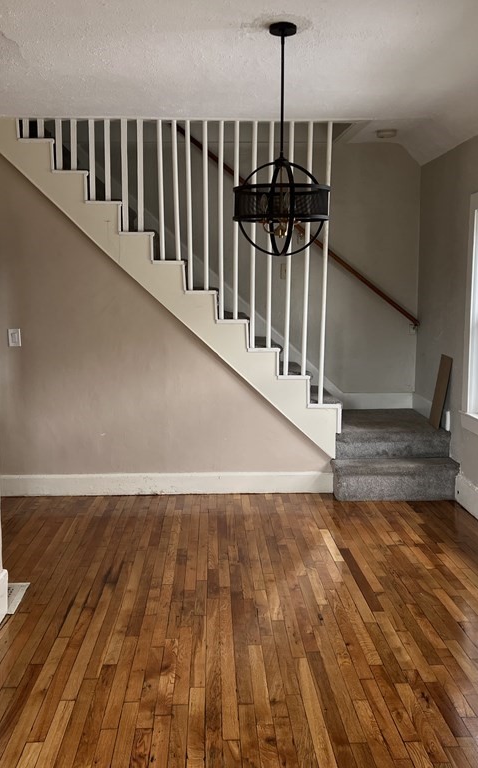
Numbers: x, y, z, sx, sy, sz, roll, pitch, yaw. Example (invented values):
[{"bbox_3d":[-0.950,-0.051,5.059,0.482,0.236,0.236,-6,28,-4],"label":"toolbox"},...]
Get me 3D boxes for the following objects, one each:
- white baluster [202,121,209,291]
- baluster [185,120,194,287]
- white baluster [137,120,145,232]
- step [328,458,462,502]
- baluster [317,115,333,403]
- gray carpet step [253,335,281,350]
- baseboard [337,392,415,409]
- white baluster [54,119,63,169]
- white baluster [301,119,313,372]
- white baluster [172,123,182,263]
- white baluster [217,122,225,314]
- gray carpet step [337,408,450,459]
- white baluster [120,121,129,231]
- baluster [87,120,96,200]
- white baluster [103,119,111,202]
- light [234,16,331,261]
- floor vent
[{"bbox_3d":[-0.228,-1.228,5.315,0.032,1.142,0.032,0,6,-2],"label":"white baluster"},{"bbox_3d":[-0.338,-1.224,5.261,0.034,1.113,0.034,0,7,-3],"label":"baluster"},{"bbox_3d":[-0.676,-1.426,5.277,0.040,0.747,0.036,0,6,-2],"label":"white baluster"},{"bbox_3d":[1.059,0.675,5.389,0.870,0.245,0.301,0,7,-3],"label":"step"},{"bbox_3d":[0.606,-0.828,5.390,0.032,1.948,0.032,1,6,-2],"label":"baluster"},{"bbox_3d":[0.164,-0.207,5.866,0.259,0.196,0.927,0,7,-3],"label":"gray carpet step"},{"bbox_3d":[1.152,0.139,6.416,0.635,0.139,0.020,0,7,-3],"label":"baseboard"},{"bbox_3d":[-1.204,-1.607,5.173,0.037,0.326,0.037,0,7,-3],"label":"white baluster"},{"bbox_3d":[0.471,-0.924,5.336,0.034,1.744,0.034,0,7,-3],"label":"white baluster"},{"bbox_3d":[-0.432,-1.329,5.297,0.032,0.939,0.032,-2,6,-2],"label":"white baluster"},{"bbox_3d":[-0.121,-1.127,5.331,0.032,1.342,0.032,0,6,-2],"label":"white baluster"},{"bbox_3d":[1.090,0.377,5.974,0.798,0.210,0.980,0,6,-2],"label":"gray carpet step"},{"bbox_3d":[-0.772,-1.409,5.218,0.037,0.739,0.037,0,7,-3],"label":"white baluster"},{"bbox_3d":[-1.004,-1.528,5.254,0.040,0.539,0.036,0,6,-2],"label":"baluster"},{"bbox_3d":[-0.882,-1.508,5.201,0.037,0.535,0.037,0,7,-3],"label":"white baluster"},{"bbox_3d":[0.197,-1.078,3.474,0.438,1.000,0.438,0,7,-3],"label":"light"},{"bbox_3d":[-1.123,0.993,3.582,0.231,0.011,0.375,0,7,-3],"label":"floor vent"}]

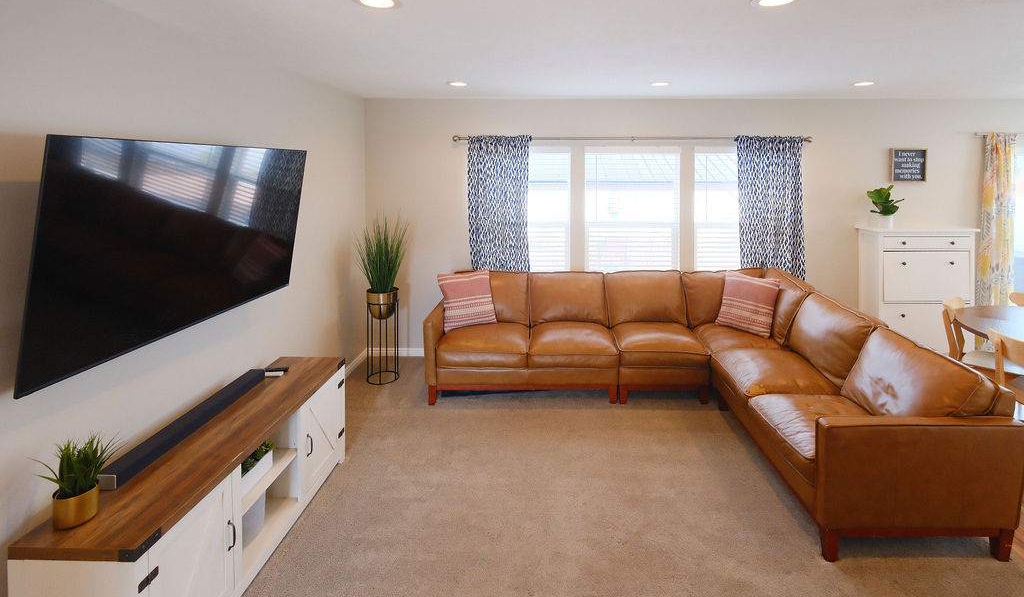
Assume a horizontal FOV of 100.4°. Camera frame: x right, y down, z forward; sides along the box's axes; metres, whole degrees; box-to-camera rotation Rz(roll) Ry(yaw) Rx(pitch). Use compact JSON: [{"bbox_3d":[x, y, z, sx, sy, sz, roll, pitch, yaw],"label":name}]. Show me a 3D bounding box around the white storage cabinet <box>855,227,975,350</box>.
[{"bbox_3d":[3.650,-0.020,3.870,0.870,1.250,0.300,0,7,2],"label":"white storage cabinet"}]

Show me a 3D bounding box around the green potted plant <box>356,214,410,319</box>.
[{"bbox_3d":[-1.090,-0.270,3.600,0.430,0.890,0.390,0,7,2],"label":"green potted plant"}]

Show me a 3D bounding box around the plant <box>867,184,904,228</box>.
[{"bbox_3d":[3.380,-0.825,3.860,0.280,0.370,0.260,0,7,2],"label":"plant"}]

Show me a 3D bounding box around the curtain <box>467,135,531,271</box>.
[{"bbox_3d":[-0.125,-0.570,3.950,0.580,1.880,0.110,0,7,2],"label":"curtain"}]

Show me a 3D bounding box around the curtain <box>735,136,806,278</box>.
[{"bbox_3d":[2.393,-0.560,3.950,0.610,1.860,0.110,0,7,2],"label":"curtain"}]

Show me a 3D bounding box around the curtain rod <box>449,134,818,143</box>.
[{"bbox_3d":[1.105,-1.477,3.940,3.310,0.070,0.080,0,7,2],"label":"curtain rod"}]

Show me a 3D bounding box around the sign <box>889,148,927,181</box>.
[{"bbox_3d":[3.708,-1.240,3.985,0.315,0.305,0.040,0,7,2],"label":"sign"}]

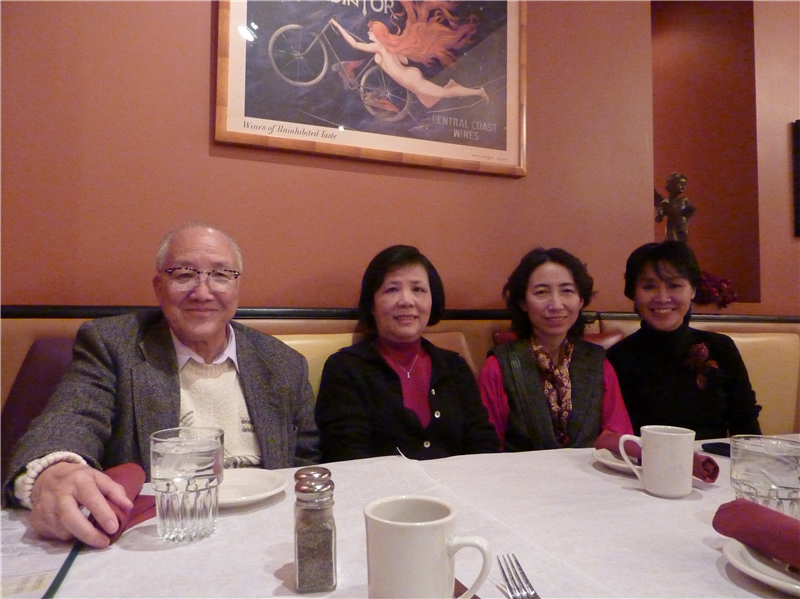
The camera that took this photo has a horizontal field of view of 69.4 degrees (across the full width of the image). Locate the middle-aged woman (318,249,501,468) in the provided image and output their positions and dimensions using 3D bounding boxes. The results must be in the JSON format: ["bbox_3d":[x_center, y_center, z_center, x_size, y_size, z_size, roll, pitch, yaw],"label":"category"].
[{"bbox_3d":[0.089,0.460,1.221,0.470,1.200,0.680,1,-3,-17],"label":"middle-aged woman"}]

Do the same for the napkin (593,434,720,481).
[{"bbox_3d":[0.425,0.263,0.980,0.050,0.043,0.220,2,-3,-29],"label":"napkin"}]

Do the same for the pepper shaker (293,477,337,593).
[{"bbox_3d":[-0.083,0.230,0.573,0.037,0.104,0.037,0,-2,-2],"label":"pepper shaker"}]

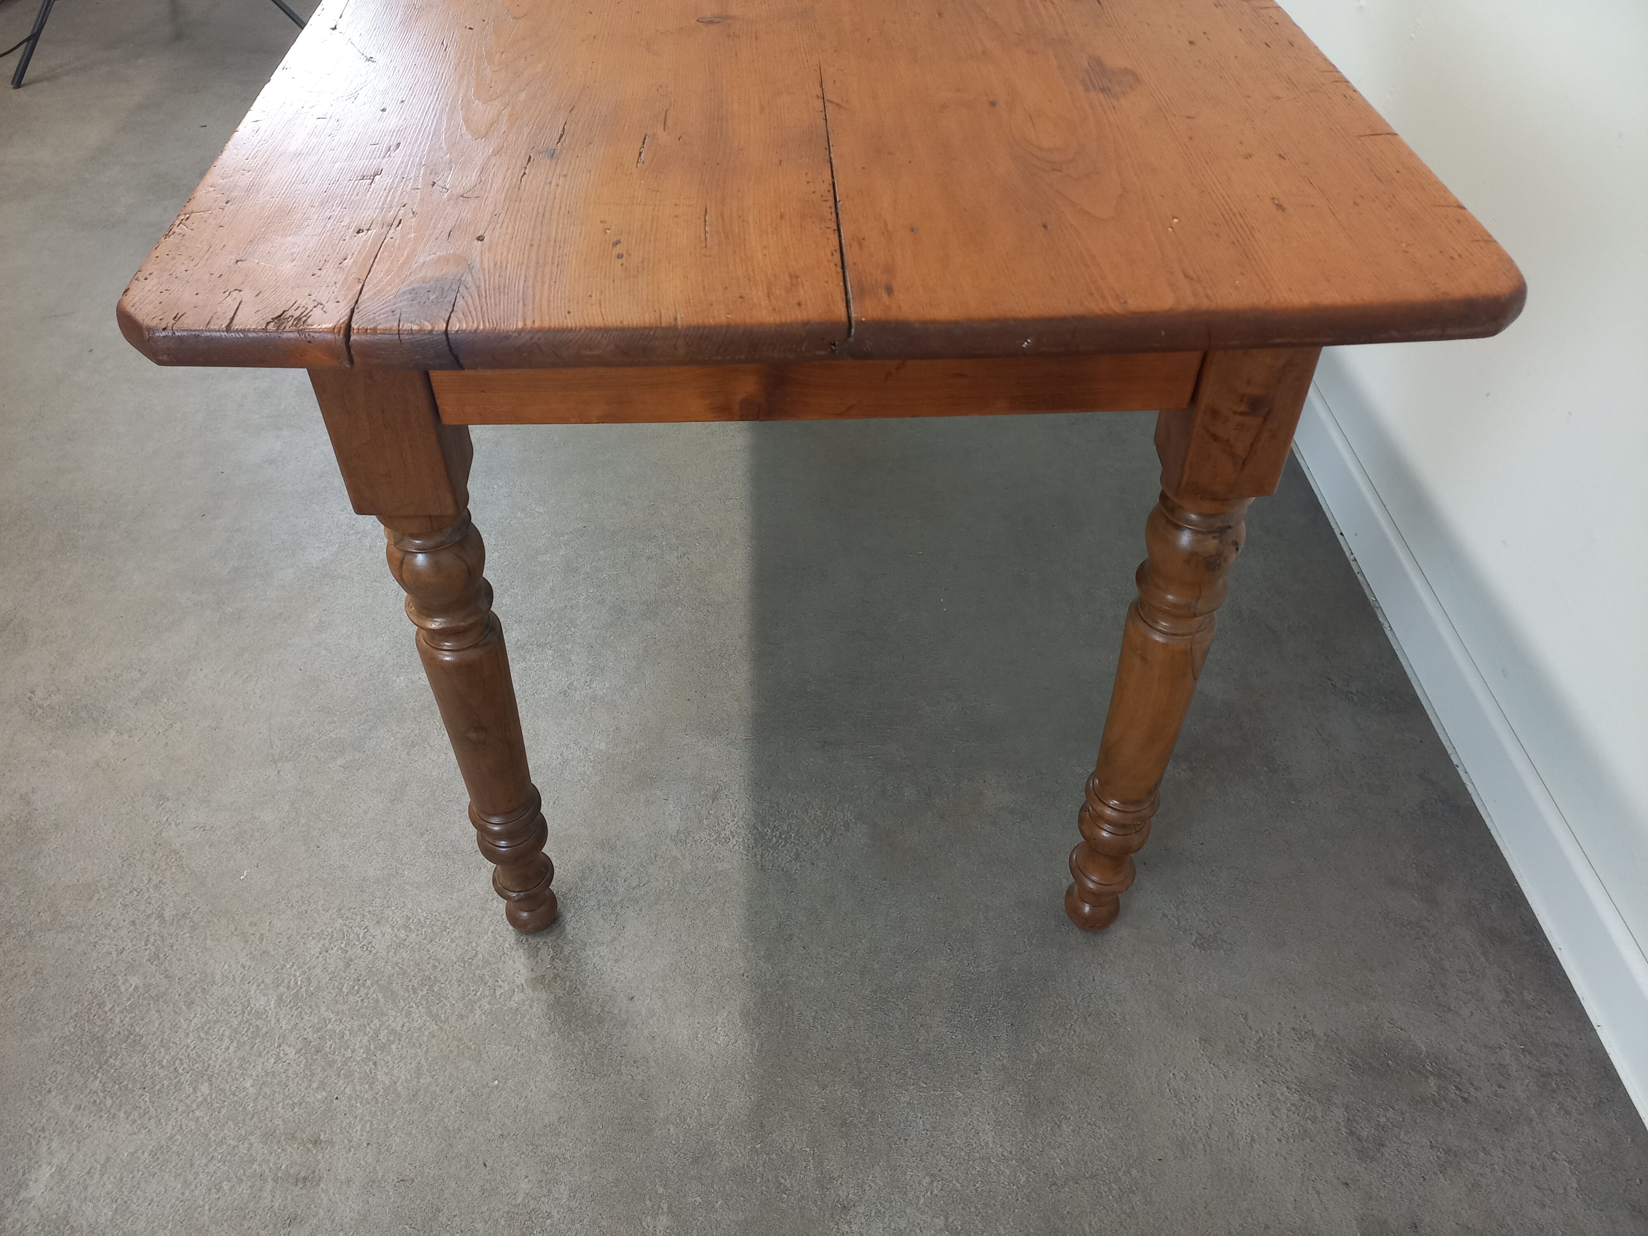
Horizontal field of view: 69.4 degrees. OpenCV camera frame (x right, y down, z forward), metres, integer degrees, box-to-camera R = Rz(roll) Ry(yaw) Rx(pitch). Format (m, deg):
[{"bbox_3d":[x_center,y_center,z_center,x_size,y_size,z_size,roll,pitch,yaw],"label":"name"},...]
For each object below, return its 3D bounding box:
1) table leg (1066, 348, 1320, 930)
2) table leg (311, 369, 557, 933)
[{"bbox_3d":[0.280,0.040,1.003,0.071,0.735,0.071,-1,43,-1],"label":"table leg"},{"bbox_3d":[-0.293,0.048,0.990,0.071,0.735,0.071,-1,43,-1],"label":"table leg"}]

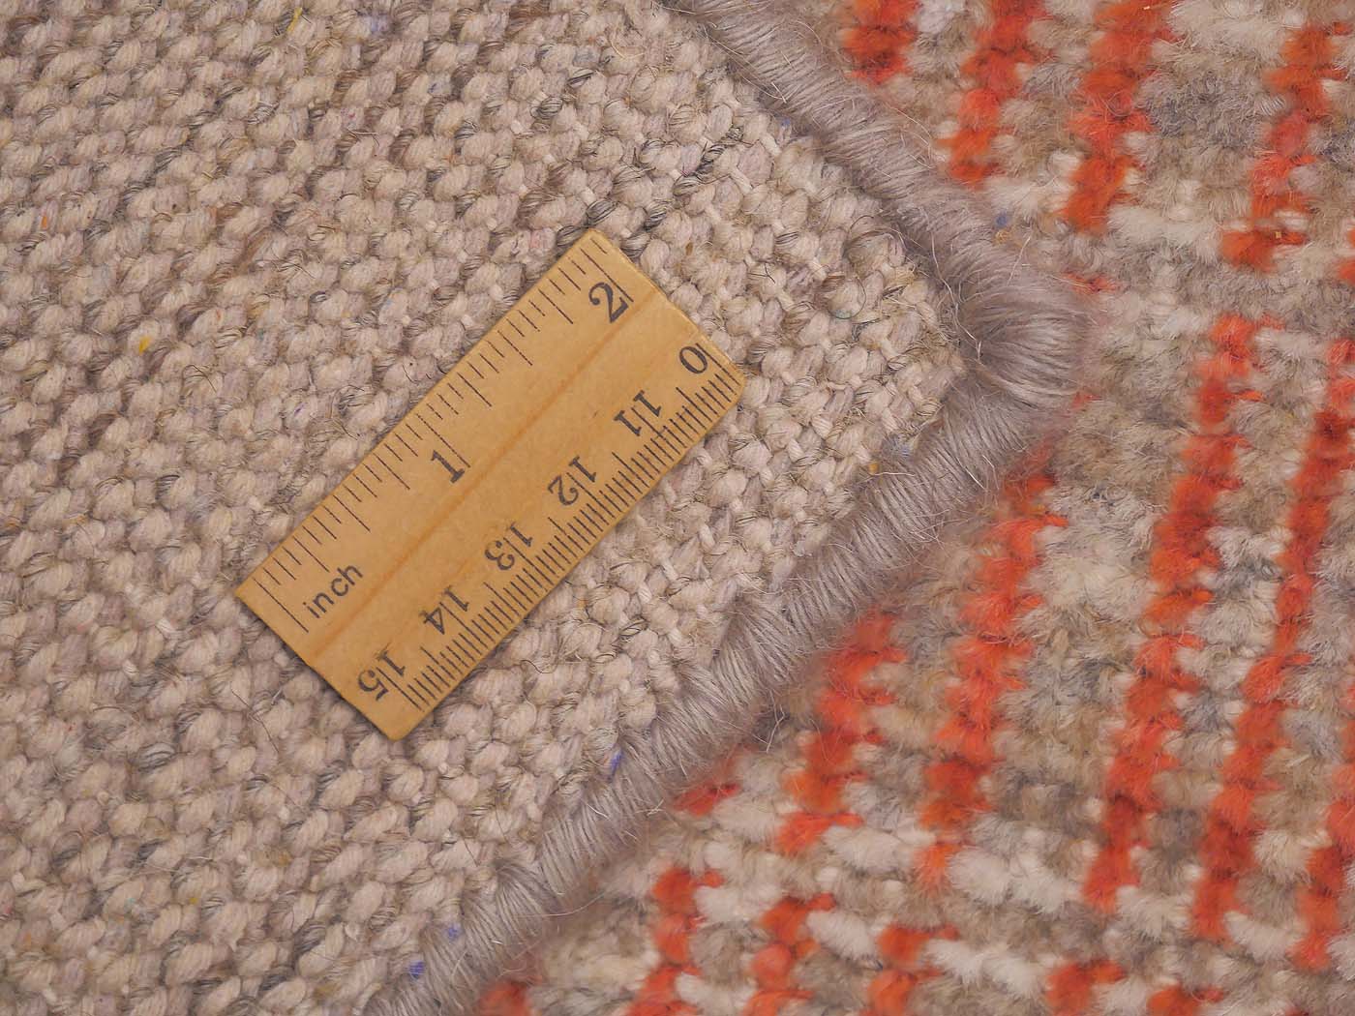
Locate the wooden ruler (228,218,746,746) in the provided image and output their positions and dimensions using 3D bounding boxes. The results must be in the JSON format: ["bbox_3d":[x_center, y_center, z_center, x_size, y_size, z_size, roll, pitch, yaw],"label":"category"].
[{"bbox_3d":[-0.020,-0.002,0.515,0.025,0.003,0.056,44,92,-4],"label":"wooden ruler"}]

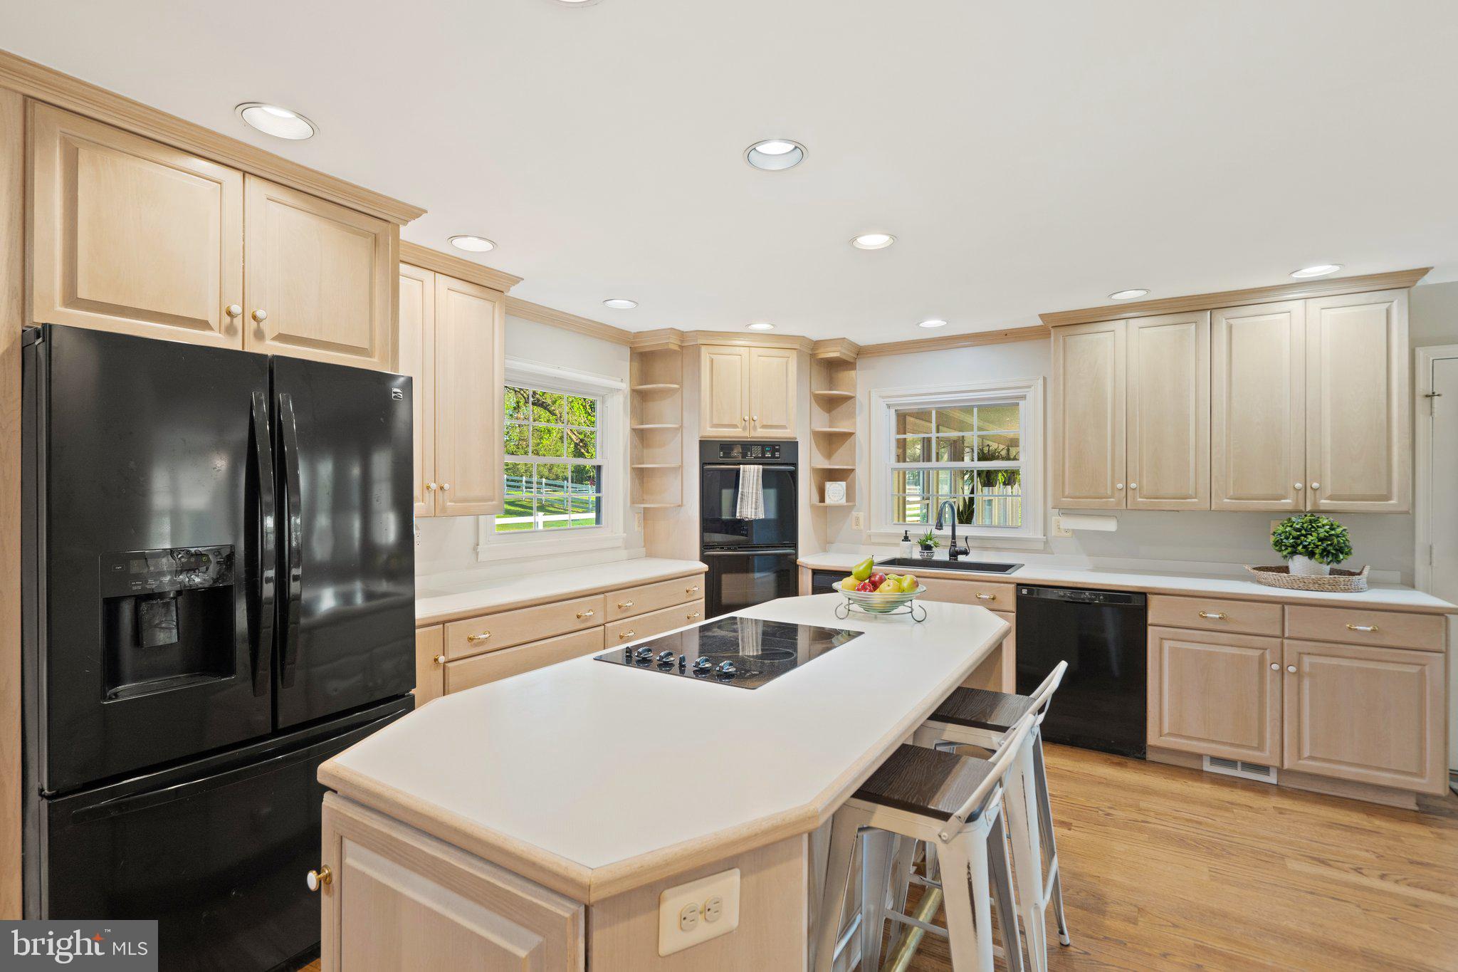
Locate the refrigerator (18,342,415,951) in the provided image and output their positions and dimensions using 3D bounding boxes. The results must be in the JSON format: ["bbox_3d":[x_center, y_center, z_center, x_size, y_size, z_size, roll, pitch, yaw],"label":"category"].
[{"bbox_3d":[-1.616,0.531,2.054,0.760,1.814,0.899,0,0,32],"label":"refrigerator"}]

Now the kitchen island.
[{"bbox_3d":[0.174,0.970,2.017,1.015,0.914,2.375,0,0,33],"label":"kitchen island"}]

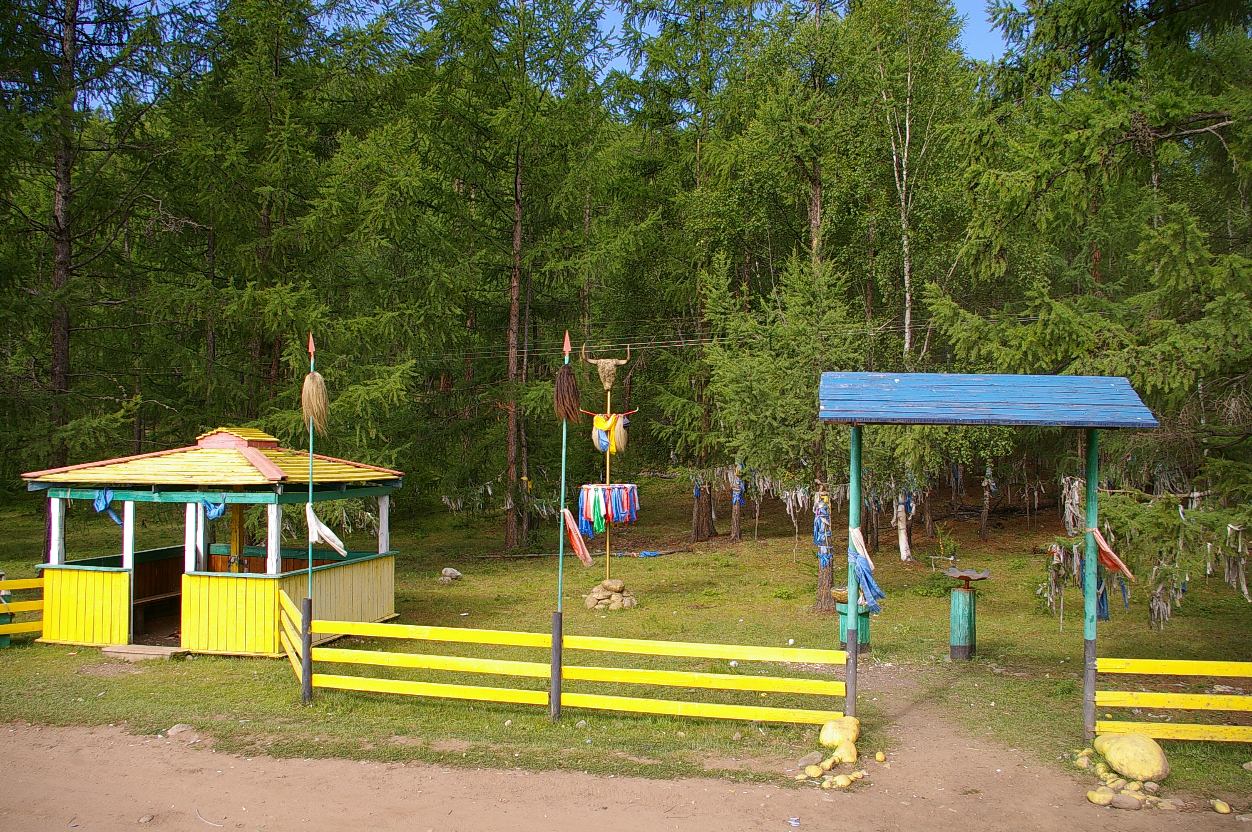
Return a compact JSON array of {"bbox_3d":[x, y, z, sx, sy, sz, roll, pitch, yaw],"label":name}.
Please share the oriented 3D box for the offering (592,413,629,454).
[{"bbox_3d":[-0.244,0.274,14.599,0.567,0.644,0.280,0,-2,3],"label":"offering"}]

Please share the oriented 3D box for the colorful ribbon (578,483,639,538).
[{"bbox_3d":[-0.275,1.475,14.659,0.935,0.843,0.889,0,-2,3],"label":"colorful ribbon"}]

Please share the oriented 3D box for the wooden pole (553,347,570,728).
[{"bbox_3d":[-0.622,1.074,9.049,0.100,3.720,0.100,1,-2,6],"label":"wooden pole"}]

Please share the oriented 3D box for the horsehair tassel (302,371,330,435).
[{"bbox_3d":[-3.214,-0.137,9.708,0.283,0.657,0.263,0,-2,6],"label":"horsehair tassel"}]

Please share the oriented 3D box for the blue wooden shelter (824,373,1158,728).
[{"bbox_3d":[3.108,1.239,8.477,2.632,3.219,1.588,0,-2,12],"label":"blue wooden shelter"}]

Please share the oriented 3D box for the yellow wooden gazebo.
[{"bbox_3d":[-5.771,1.615,13.743,3.789,2.875,3.339,0,-2,13],"label":"yellow wooden gazebo"}]

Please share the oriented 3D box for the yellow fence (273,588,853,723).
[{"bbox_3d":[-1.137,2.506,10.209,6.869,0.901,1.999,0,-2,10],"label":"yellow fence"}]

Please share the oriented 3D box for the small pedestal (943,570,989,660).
[{"bbox_3d":[4.207,2.456,11.698,0.614,1.105,0.614,1,-2,0],"label":"small pedestal"}]

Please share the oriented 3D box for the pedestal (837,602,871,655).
[{"bbox_3d":[2.921,2.690,12.023,0.454,0.631,0.454,0,-2,17],"label":"pedestal"}]

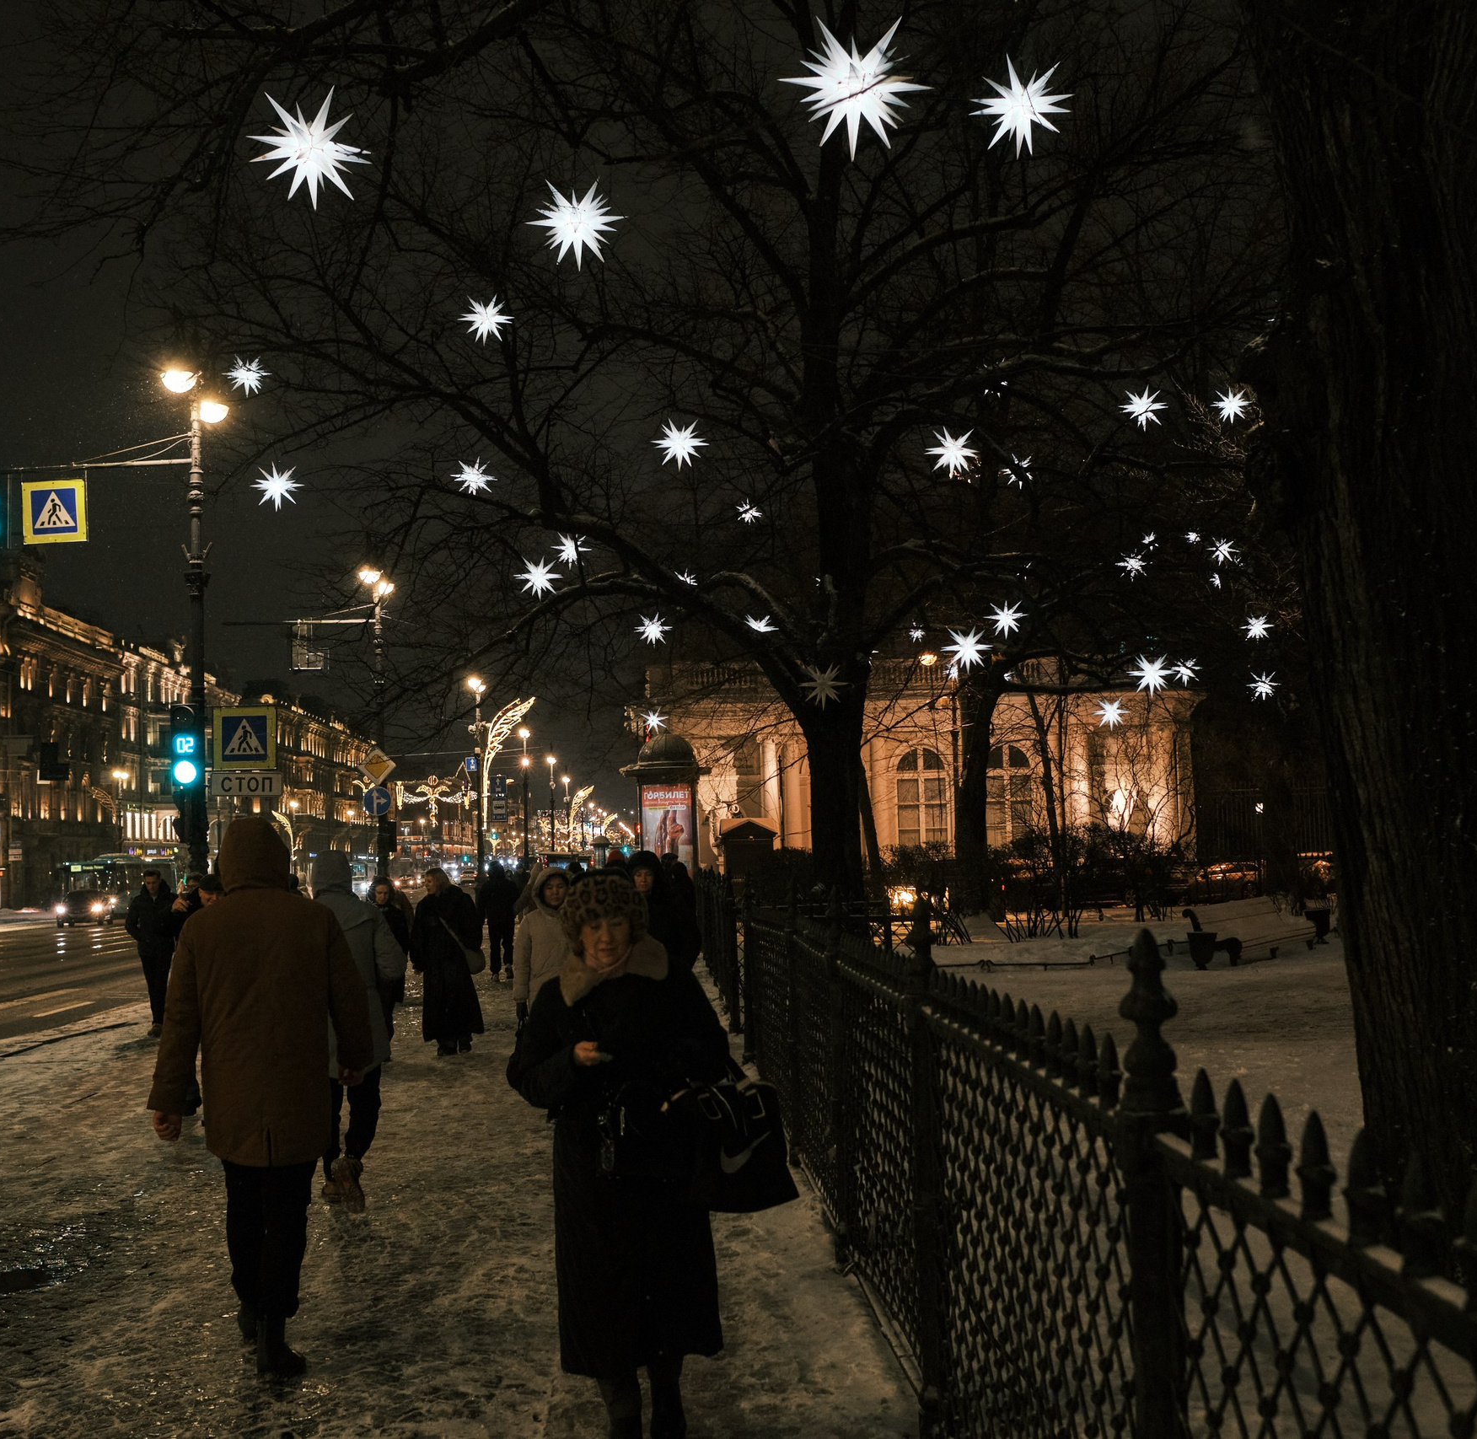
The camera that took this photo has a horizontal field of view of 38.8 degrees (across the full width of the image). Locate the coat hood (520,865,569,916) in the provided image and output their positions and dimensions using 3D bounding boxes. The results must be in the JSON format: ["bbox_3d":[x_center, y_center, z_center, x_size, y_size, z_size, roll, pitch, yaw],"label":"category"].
[{"bbox_3d":[-1.135,1.029,12.500,0.270,0.290,0.270,0,-4,-9],"label":"coat hood"}]

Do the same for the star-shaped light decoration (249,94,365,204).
[{"bbox_3d":[-2.546,-3.371,12.400,0.670,0.670,0.670,-1,-4,0],"label":"star-shaped light decoration"}]

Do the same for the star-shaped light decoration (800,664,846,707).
[{"bbox_3d":[1.258,-0.498,31.000,0.670,0.670,0.670,-1,-4,0],"label":"star-shaped light decoration"}]

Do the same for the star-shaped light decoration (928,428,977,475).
[{"bbox_3d":[3.082,-3.844,30.200,0.690,0.690,0.690,-1,-4,0],"label":"star-shaped light decoration"}]

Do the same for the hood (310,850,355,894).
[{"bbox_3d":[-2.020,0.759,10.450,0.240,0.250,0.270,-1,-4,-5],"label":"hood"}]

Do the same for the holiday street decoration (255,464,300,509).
[{"bbox_3d":[-6.550,-3.302,29.800,0.660,0.630,0.640,0,-4,-12],"label":"holiday street decoration"}]

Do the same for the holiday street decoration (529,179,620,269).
[{"bbox_3d":[-1.187,-3.612,15.300,0.660,0.630,0.640,-1,-4,-4],"label":"holiday street decoration"}]

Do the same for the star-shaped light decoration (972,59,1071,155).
[{"bbox_3d":[1.912,-4.139,14.200,0.660,0.630,0.640,-2,-4,8],"label":"star-shaped light decoration"}]

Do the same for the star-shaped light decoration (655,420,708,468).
[{"bbox_3d":[-0.801,-3.847,29.300,0.700,0.700,0.700,-1,-4,0],"label":"star-shaped light decoration"}]

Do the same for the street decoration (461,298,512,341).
[{"bbox_3d":[-3.665,-5.805,30.500,0.690,0.690,0.690,-1,-4,0],"label":"street decoration"}]

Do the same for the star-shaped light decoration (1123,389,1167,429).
[{"bbox_3d":[6.185,-4.741,32.000,0.660,0.630,0.640,-2,-4,11],"label":"star-shaped light decoration"}]

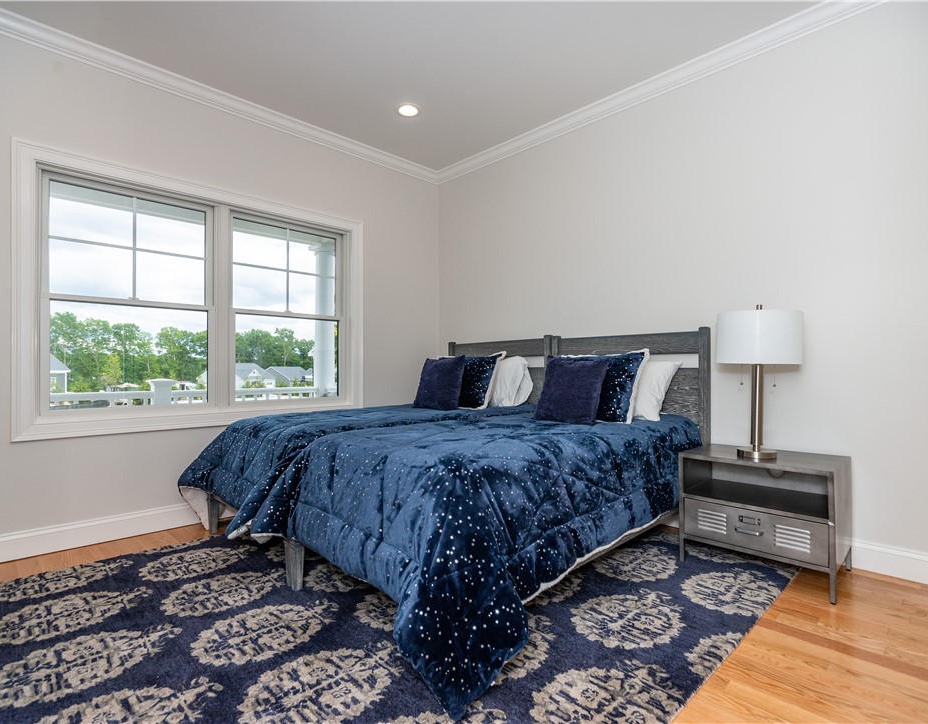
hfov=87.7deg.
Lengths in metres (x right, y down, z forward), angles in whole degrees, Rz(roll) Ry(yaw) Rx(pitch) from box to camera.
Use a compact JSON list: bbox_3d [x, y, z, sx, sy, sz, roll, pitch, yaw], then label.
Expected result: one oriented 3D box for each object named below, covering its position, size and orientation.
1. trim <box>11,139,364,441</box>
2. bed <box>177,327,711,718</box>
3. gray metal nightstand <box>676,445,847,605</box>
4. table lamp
[{"bbox_3d":[-1.555,-0.358,3.158,2.046,1.540,0.100,1,-1,-44],"label":"trim"},{"bbox_3d":[-0.106,0.401,2.775,2.072,1.184,2.273,1,-1,-44],"label":"bed"},{"bbox_3d":[1.444,0.716,2.326,0.460,0.532,0.609,1,-1,-44],"label":"gray metal nightstand"},{"bbox_3d":[1.407,0.089,2.298,0.413,0.722,0.413,1,-1,-44],"label":"table lamp"}]

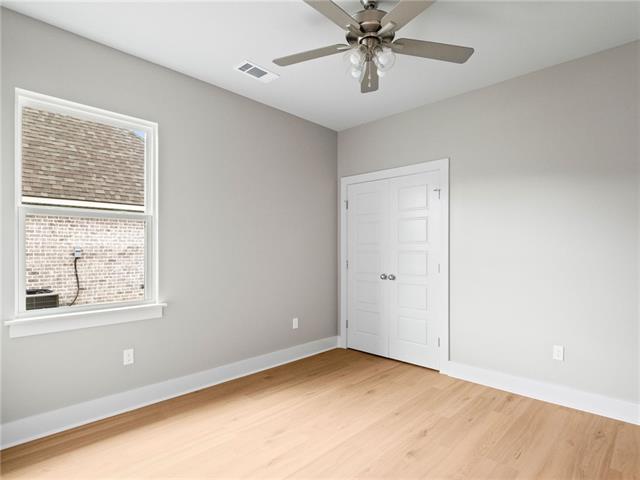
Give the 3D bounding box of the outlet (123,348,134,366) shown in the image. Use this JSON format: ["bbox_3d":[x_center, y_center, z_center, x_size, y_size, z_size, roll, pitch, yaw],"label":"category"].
[{"bbox_3d":[-1.488,0.908,2.585,0.072,0.116,0.009,1,-1,-45],"label":"outlet"}]

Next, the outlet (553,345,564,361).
[{"bbox_3d":[1.942,0.921,2.715,0.072,0.116,0.009,-1,-1,42],"label":"outlet"}]

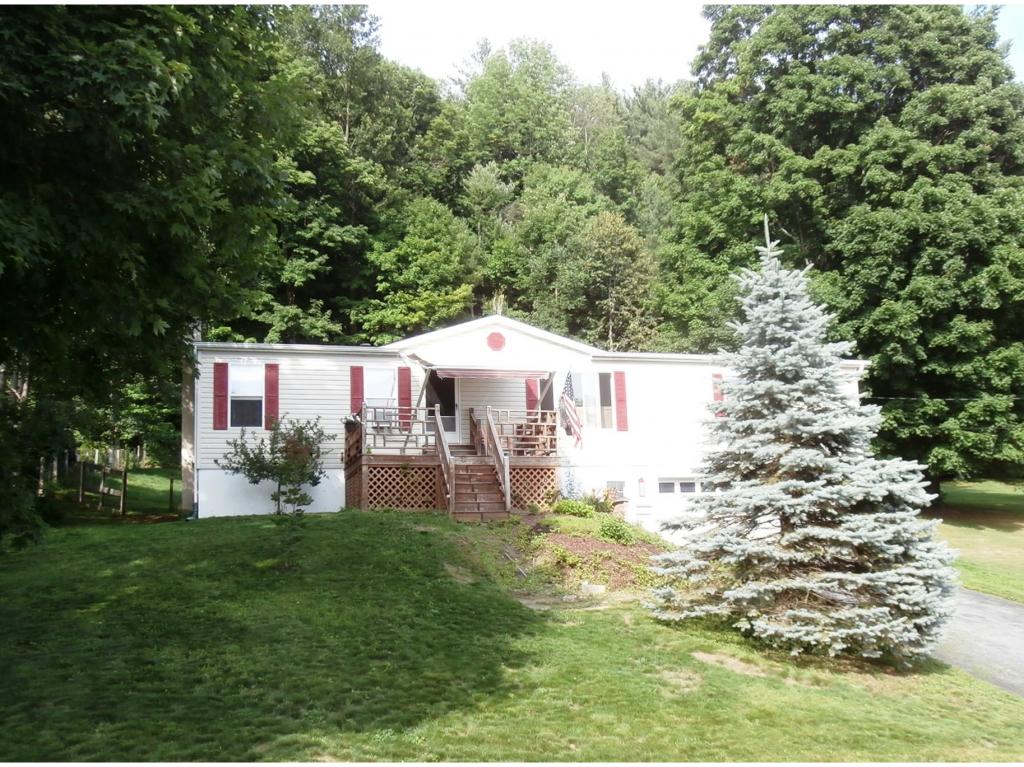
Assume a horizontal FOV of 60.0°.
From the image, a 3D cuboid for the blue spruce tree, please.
[{"bbox_3d":[3.392,0.460,10.788,3.557,5.077,3.557,-1,-8,0],"label":"blue spruce tree"}]

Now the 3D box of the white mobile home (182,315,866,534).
[{"bbox_3d":[0.252,1.875,24.044,16.491,5.780,8.200,1,-9,-16],"label":"white mobile home"}]

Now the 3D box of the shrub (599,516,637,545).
[{"bbox_3d":[1.796,2.510,15.096,0.647,0.456,0.614,-1,-8,0],"label":"shrub"}]

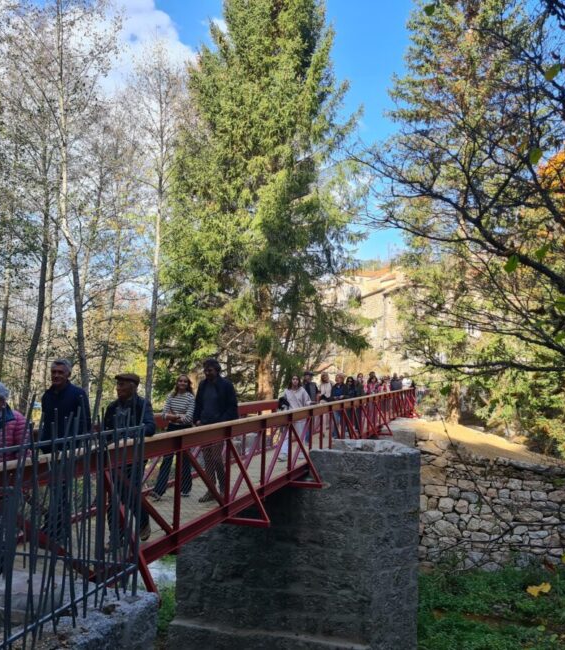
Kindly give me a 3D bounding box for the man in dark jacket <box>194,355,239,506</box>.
[{"bbox_3d":[-0.868,1.343,8.370,0.550,1.800,0.410,-1,-5,19],"label":"man in dark jacket"}]

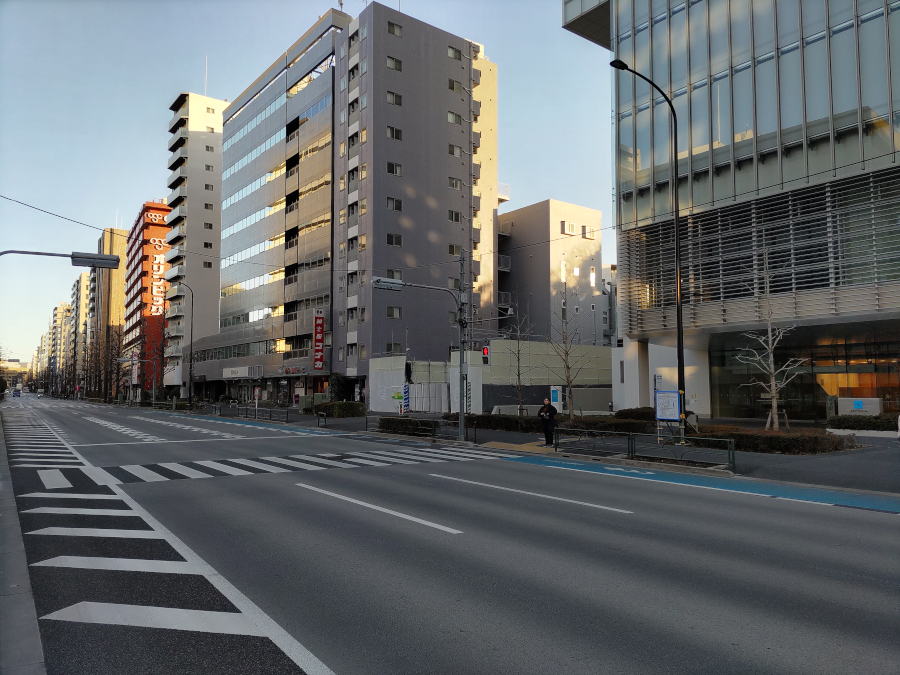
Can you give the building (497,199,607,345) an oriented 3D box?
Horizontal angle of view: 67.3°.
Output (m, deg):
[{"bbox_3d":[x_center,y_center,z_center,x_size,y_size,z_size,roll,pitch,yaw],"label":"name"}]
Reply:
[{"bbox_3d":[8.200,-2.214,59.565,6.500,17.400,8.200,3,-6,-37],"label":"building"}]

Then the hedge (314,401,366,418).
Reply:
[{"bbox_3d":[-7.960,5.234,48.437,2.300,0.930,4.000,3,-6,-35],"label":"hedge"}]

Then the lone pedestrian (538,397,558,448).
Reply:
[{"bbox_3d":[3.200,2.792,22.148,0.580,1.640,0.380,-3,-5,30],"label":"lone pedestrian"}]

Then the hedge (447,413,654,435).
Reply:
[{"bbox_3d":[4.150,4.036,31.378,3.000,0.640,10.800,3,-6,-35],"label":"hedge"}]

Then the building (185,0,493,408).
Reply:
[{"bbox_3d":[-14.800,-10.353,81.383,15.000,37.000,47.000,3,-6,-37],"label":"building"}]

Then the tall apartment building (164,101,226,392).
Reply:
[{"bbox_3d":[-37.700,-13.023,106.977,12.000,46.500,11.000,3,-6,-37],"label":"tall apartment building"}]

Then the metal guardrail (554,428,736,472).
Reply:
[{"bbox_3d":[4.830,2.891,17.726,0.100,0.750,6.100,3,-5,-32],"label":"metal guardrail"}]

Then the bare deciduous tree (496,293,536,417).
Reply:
[{"bbox_3d":[3.350,1.182,33.011,1.700,6.600,1.700,3,-6,-35],"label":"bare deciduous tree"}]

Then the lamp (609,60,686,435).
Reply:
[{"bbox_3d":[6.900,-2.842,23.451,3.800,13.000,0.400,3,-6,-35],"label":"lamp"}]

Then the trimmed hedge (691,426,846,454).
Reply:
[{"bbox_3d":[10.100,3.275,21.407,3.000,0.550,4.000,3,-6,-35],"label":"trimmed hedge"}]

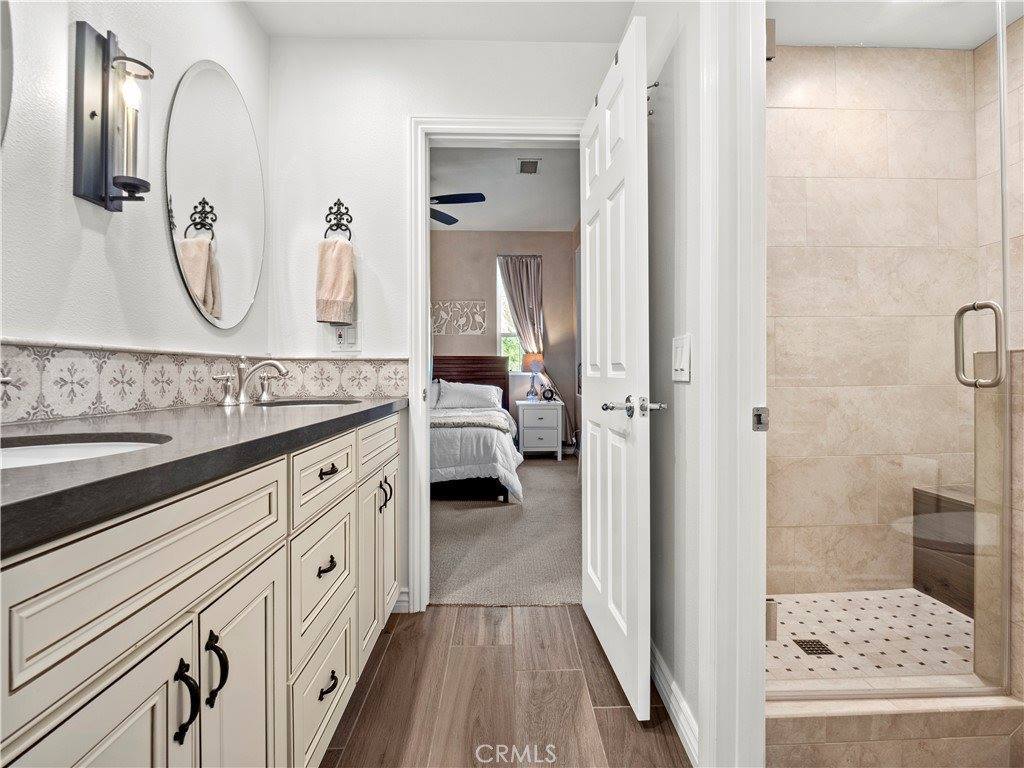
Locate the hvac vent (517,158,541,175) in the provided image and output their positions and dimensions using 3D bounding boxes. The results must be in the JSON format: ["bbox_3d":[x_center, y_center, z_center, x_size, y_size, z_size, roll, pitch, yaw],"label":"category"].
[{"bbox_3d":[0.147,-1.821,3.970,0.200,0.020,0.305,0,1,-1],"label":"hvac vent"}]

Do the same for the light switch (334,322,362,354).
[{"bbox_3d":[-0.691,-0.199,1.974,0.124,0.126,0.010,0,1,-1],"label":"light switch"}]

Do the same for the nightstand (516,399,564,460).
[{"bbox_3d":[0.328,0.555,5.660,0.542,0.670,0.385,0,1,-1],"label":"nightstand"}]

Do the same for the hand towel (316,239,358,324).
[{"bbox_3d":[-0.710,-0.416,1.921,0.155,0.360,0.080,0,1,-1],"label":"hand towel"}]

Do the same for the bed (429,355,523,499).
[{"bbox_3d":[-0.827,0.294,4.721,1.700,1.233,2.220,0,1,-1],"label":"bed"}]

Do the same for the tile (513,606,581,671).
[{"bbox_3d":[0.123,0.973,1.831,0.236,0.010,0.448,0,1,-1],"label":"tile"}]

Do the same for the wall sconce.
[{"bbox_3d":[-0.934,-0.628,1.141,0.130,0.413,0.125,0,1,-1],"label":"wall sconce"}]

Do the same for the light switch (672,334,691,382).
[{"bbox_3d":[0.467,-0.069,1.316,0.010,0.124,0.126,0,1,-1],"label":"light switch"}]

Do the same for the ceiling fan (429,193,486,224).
[{"bbox_3d":[-0.897,-1.606,4.032,1.300,0.420,1.300,0,1,-1],"label":"ceiling fan"}]

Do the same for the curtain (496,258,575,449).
[{"bbox_3d":[0.294,-0.390,5.793,0.940,2.370,0.130,0,1,-1],"label":"curtain"}]

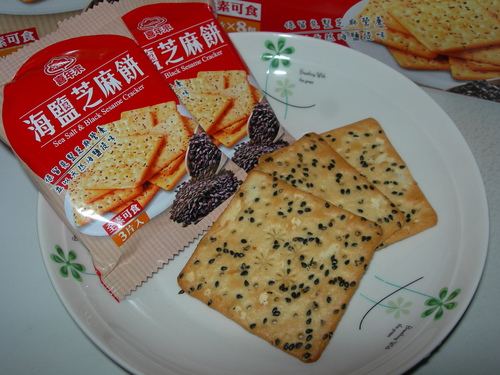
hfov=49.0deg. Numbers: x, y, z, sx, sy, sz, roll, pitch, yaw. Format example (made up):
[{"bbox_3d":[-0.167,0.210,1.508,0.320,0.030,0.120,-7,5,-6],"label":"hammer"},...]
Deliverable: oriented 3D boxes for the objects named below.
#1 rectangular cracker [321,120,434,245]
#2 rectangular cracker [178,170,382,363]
[{"bbox_3d":[0.049,0.002,0.286,0.071,0.005,0.071,-18,59,-7],"label":"rectangular cracker"},{"bbox_3d":[0.014,0.033,0.256,0.071,0.005,0.071,25,66,19],"label":"rectangular cracker"}]

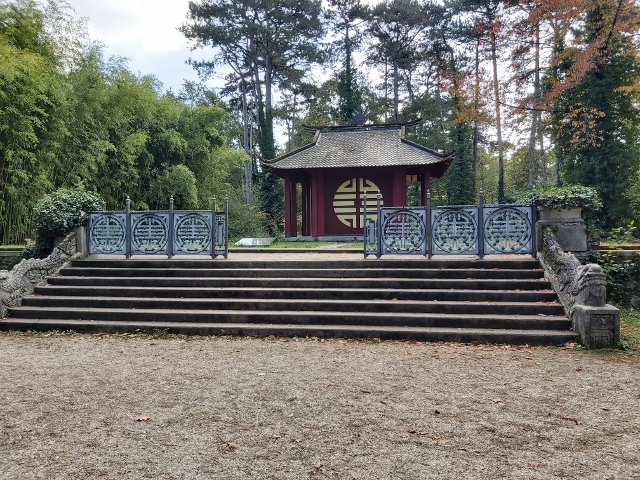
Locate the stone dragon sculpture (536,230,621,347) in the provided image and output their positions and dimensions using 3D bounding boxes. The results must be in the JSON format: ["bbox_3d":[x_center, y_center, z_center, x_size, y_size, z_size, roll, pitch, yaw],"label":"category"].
[{"bbox_3d":[3.916,0.596,7.411,0.480,1.600,2.090,0,2,9],"label":"stone dragon sculpture"}]

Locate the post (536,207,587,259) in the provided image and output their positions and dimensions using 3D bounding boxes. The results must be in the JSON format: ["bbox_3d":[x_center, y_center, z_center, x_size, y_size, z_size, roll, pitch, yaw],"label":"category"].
[{"bbox_3d":[4.318,-0.148,8.742,0.760,0.980,0.750,0,2,9],"label":"post"}]

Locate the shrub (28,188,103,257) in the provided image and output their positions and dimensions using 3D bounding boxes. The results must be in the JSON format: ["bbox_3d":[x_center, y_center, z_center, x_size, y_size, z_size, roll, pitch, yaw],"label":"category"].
[{"bbox_3d":[-5.399,-0.343,10.309,1.460,1.460,1.250,0,2,9],"label":"shrub"}]

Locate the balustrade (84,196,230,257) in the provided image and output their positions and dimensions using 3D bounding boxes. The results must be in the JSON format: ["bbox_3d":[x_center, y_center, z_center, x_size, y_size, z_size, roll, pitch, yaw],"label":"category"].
[{"bbox_3d":[-3.435,-0.243,9.982,3.160,1.310,0.120,0,2,9],"label":"balustrade"}]

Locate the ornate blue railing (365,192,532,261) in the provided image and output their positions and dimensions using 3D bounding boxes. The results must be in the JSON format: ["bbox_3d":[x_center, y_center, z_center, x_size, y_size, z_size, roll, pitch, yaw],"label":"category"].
[{"bbox_3d":[2.394,-0.288,9.041,3.150,1.310,0.120,0,2,9],"label":"ornate blue railing"}]

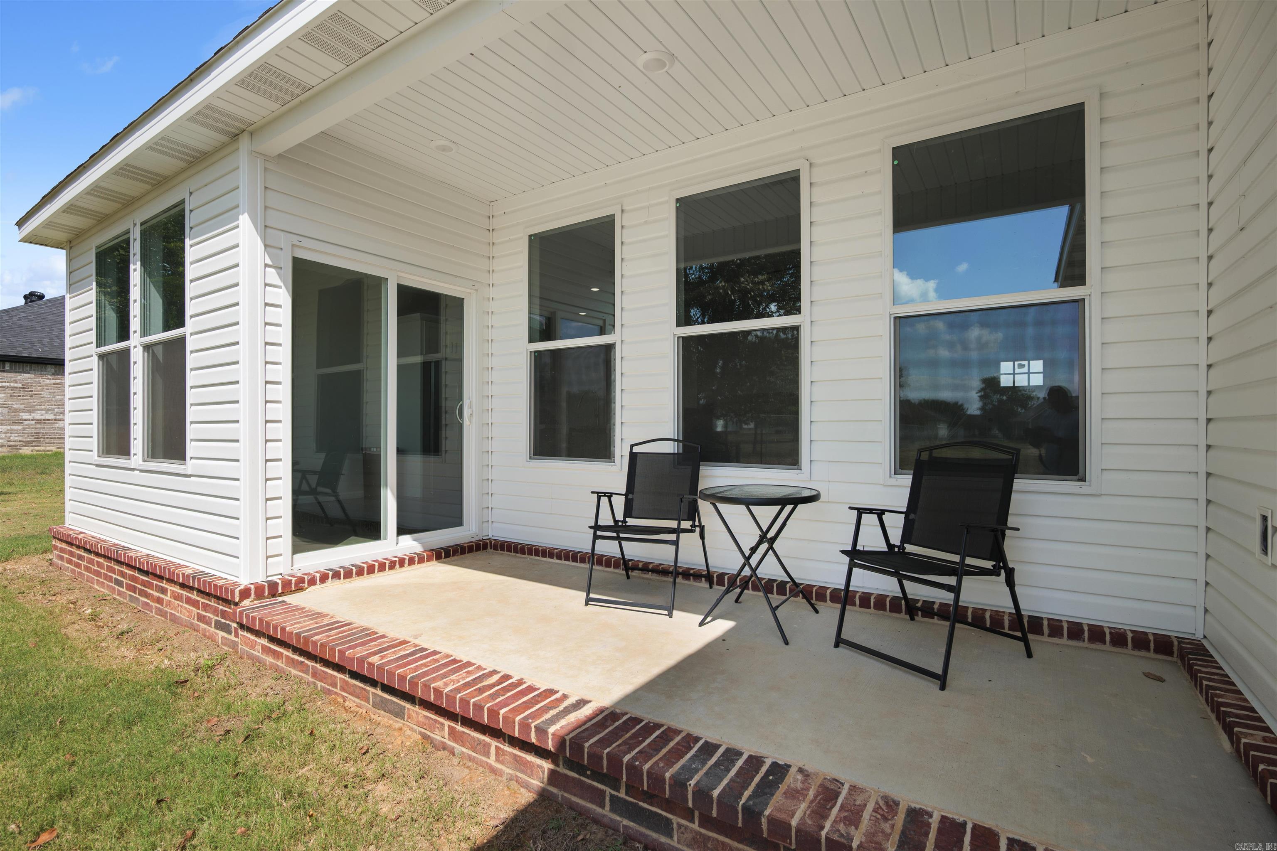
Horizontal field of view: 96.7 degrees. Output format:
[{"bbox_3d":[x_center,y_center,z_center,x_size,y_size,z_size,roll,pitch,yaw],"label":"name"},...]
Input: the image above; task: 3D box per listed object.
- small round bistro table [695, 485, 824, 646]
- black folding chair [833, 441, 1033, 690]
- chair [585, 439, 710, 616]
[{"bbox_3d":[0.615,0.659,2.886,0.600,0.657,0.600,0,0,0],"label":"small round bistro table"},{"bbox_3d":[1.275,0.530,2.491,0.635,0.914,0.562,0,0,-31],"label":"black folding chair"},{"bbox_3d":[0.059,0.532,3.295,0.562,0.914,0.635,0,0,23],"label":"chair"}]

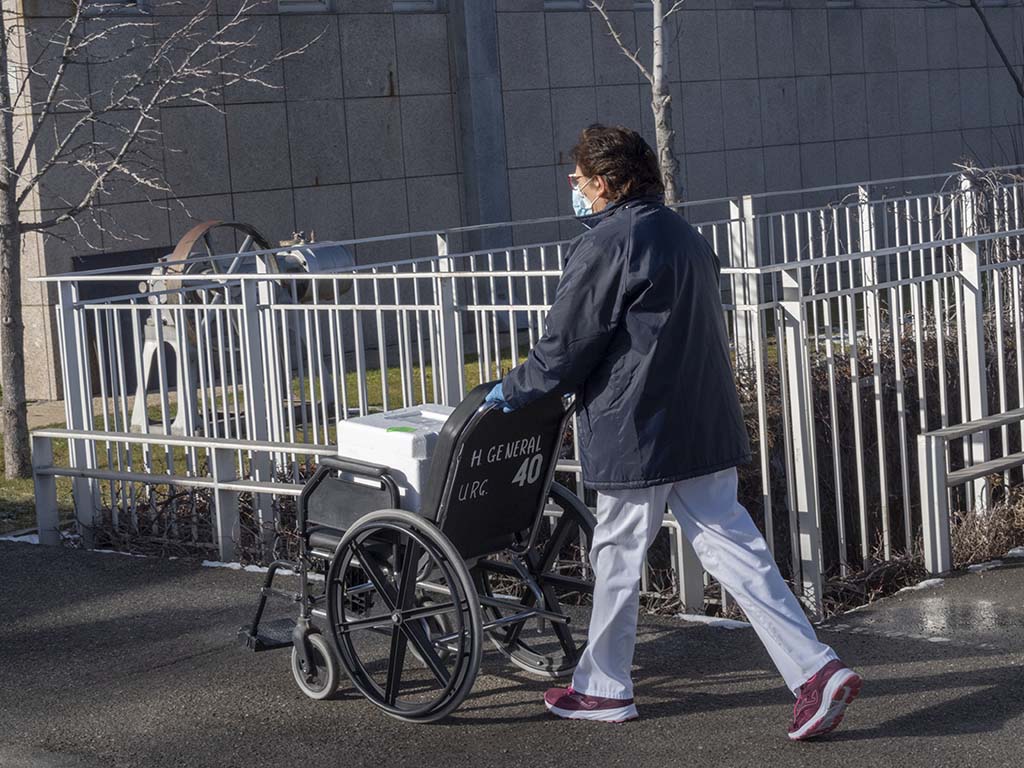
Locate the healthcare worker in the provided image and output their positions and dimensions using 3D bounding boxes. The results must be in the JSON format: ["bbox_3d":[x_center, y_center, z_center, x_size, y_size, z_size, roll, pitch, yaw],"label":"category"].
[{"bbox_3d":[0.419,0.123,5.329,0.950,1.650,0.580,-1,4,41],"label":"healthcare worker"}]

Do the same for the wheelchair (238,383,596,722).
[{"bbox_3d":[-0.278,0.446,5.999,1.150,0.950,0.660,2,8,42],"label":"wheelchair"}]

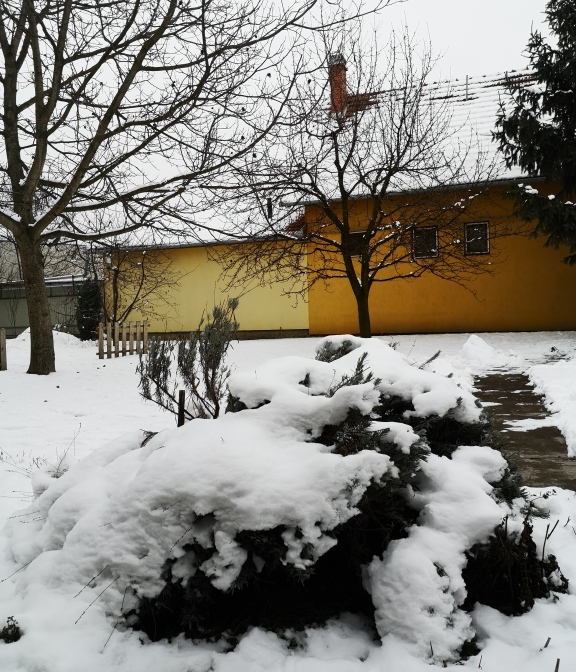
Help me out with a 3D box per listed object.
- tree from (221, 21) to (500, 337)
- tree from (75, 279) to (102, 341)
[{"bbox_3d":[1.694,-3.541,14.000,6.700,7.300,6.200,-2,2,0],"label":"tree"},{"bbox_3d":[-6.162,-0.803,18.500,0.860,1.950,0.860,-2,2,0],"label":"tree"}]

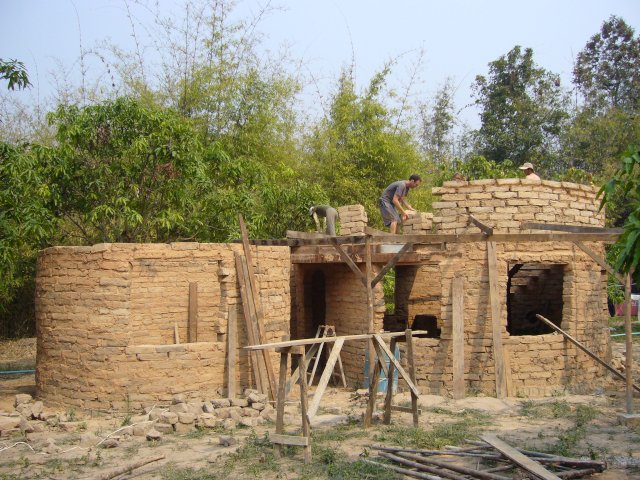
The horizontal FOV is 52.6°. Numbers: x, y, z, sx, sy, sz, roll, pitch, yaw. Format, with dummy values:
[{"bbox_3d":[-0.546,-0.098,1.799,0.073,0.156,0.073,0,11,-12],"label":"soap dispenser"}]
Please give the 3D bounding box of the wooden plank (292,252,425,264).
[{"bbox_3d":[0.628,0.307,10.750,2.234,0.165,0.070,0,-5,-3],"label":"wooden plank"}]

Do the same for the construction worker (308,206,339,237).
[{"bbox_3d":[0.079,-0.236,12.700,0.620,0.880,0.400,-1,-2,26],"label":"construction worker"}]

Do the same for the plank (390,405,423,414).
[{"bbox_3d":[1.055,2.088,7.963,0.439,0.068,0.045,0,-4,35],"label":"plank"}]

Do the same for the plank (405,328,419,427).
[{"bbox_3d":[1.205,1.795,8.400,0.070,1.280,0.060,-4,0,0],"label":"plank"}]

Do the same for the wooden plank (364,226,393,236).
[{"bbox_3d":[0.841,-0.122,9.300,0.060,0.110,1.600,-1,-2,23],"label":"wooden plank"}]

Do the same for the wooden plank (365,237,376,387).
[{"bbox_3d":[0.694,1.098,8.760,0.070,2.240,0.070,-1,-2,0],"label":"wooden plank"}]

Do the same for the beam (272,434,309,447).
[{"bbox_3d":[-0.302,1.938,6.279,0.431,0.078,0.045,-3,-6,28],"label":"beam"}]

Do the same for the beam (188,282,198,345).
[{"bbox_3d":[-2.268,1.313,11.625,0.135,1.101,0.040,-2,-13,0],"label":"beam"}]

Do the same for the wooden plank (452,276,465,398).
[{"bbox_3d":[2.194,1.539,10.250,0.165,1.910,0.050,1,-6,0],"label":"wooden plank"}]

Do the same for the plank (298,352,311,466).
[{"bbox_3d":[-0.157,1.768,6.880,0.070,1.220,0.060,-3,-2,0],"label":"plank"}]

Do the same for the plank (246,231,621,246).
[{"bbox_3d":[1.446,0.017,9.250,5.360,0.110,0.110,-1,-2,14],"label":"plank"}]

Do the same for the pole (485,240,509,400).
[{"bbox_3d":[2.799,1.240,10.214,0.130,2.478,0.040,-2,-6,-3],"label":"pole"}]

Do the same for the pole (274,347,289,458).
[{"bbox_3d":[-0.383,1.625,6.440,0.068,1.065,0.055,2,-3,34],"label":"pole"}]

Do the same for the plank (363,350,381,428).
[{"bbox_3d":[0.651,1.813,7.868,0.075,0.942,0.045,7,-3,24],"label":"plank"}]

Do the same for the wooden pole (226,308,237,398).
[{"bbox_3d":[-1.321,1.718,9.812,0.110,1.382,0.035,-2,-9,14],"label":"wooden pole"}]

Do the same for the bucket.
[{"bbox_3d":[1.024,2.121,10.600,0.590,0.840,0.590,0,-5,0],"label":"bucket"}]

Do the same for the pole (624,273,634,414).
[{"bbox_3d":[4.154,1.190,8.685,0.075,2.290,0.075,0,-2,0],"label":"pole"}]

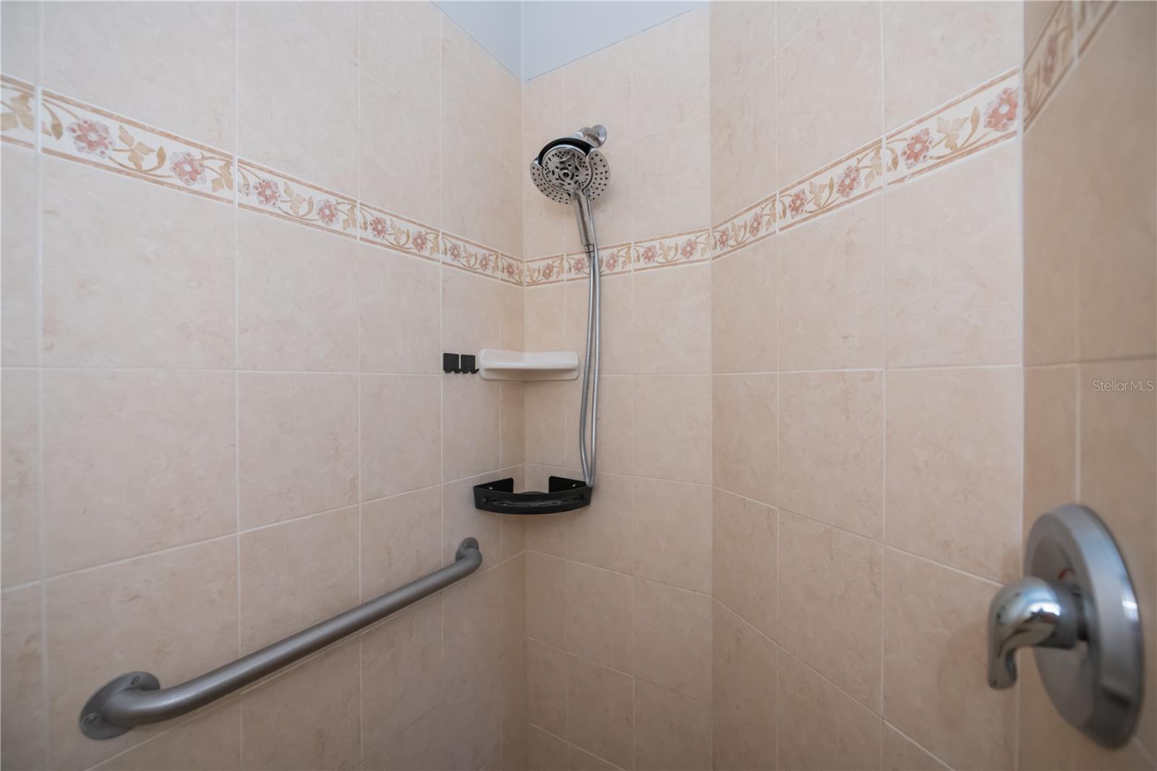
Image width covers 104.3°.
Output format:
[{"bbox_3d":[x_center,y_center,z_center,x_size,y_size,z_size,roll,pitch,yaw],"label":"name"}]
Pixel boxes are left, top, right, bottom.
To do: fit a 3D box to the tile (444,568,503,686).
[{"bbox_3d":[-0.269,0.613,1.143,0.010,0.254,0.199,0,1,32],"label":"tile"}]

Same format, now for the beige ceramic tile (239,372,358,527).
[{"bbox_3d":[-0.478,0.104,0.785,0.010,0.249,0.195,0,0,32],"label":"beige ceramic tile"}]

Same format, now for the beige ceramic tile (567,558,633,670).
[{"bbox_3d":[0.056,0.609,1.190,0.198,0.252,0.010,0,1,32],"label":"beige ceramic tile"}]

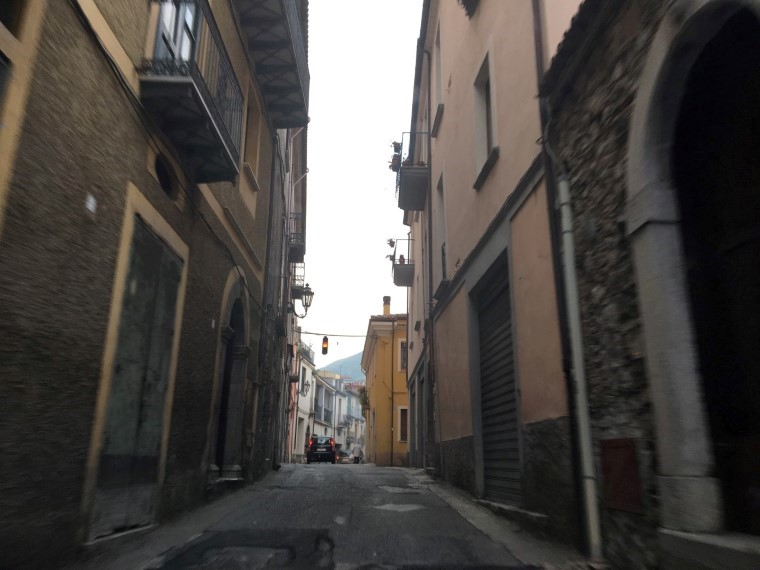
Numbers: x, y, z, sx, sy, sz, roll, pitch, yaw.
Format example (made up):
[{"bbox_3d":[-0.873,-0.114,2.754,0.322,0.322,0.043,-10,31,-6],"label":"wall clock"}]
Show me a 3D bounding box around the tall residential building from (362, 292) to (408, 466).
[{"bbox_3d":[3.107,6.676,39.289,8.000,8.900,14.500,1,-16,-3],"label":"tall residential building"}]

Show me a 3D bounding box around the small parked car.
[{"bbox_3d":[-3.450,9.903,37.699,1.590,1.550,3.550,2,-16,-5],"label":"small parked car"}]

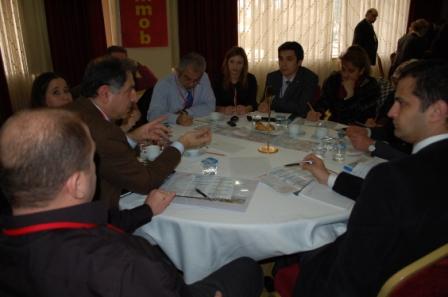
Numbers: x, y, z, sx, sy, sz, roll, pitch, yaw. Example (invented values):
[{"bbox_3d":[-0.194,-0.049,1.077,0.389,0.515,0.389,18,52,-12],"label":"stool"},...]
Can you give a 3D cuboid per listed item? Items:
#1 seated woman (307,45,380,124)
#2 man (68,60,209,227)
[{"bbox_3d":[0.830,-0.069,2.462,0.760,1.270,0.540,-16,23,-41],"label":"seated woman"},{"bbox_3d":[-0.499,0.243,1.499,0.800,1.260,0.580,-11,20,-31],"label":"man"}]

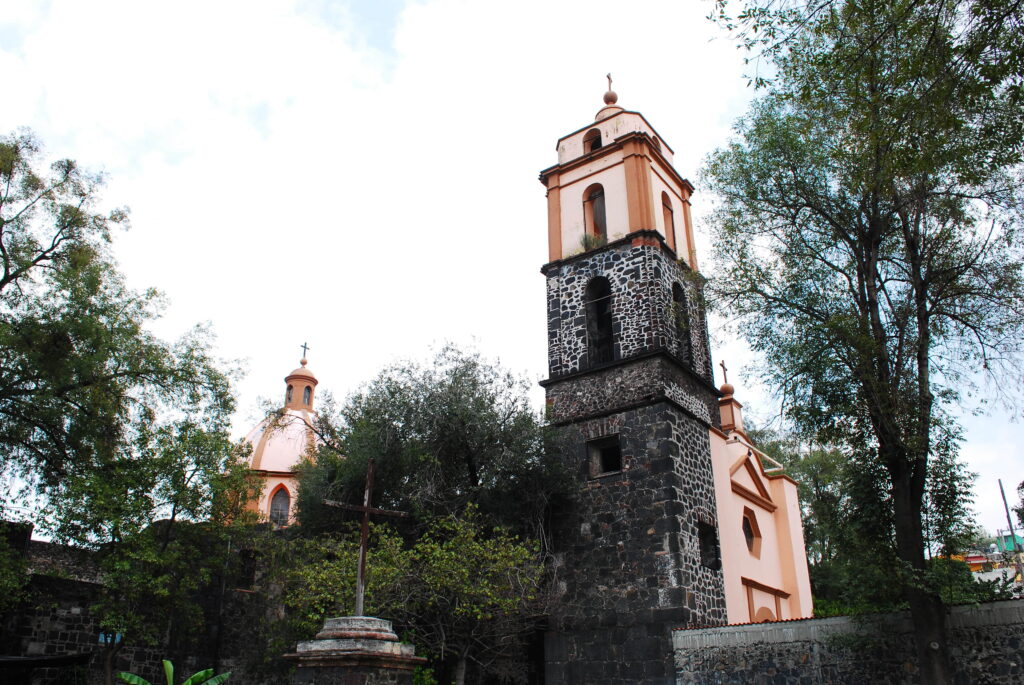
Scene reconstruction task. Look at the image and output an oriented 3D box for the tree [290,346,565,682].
[{"bbox_3d":[-2.697,6.240,25.641,8.580,13.070,7.800,3,-25,-5],"label":"tree"}]

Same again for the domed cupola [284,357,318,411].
[{"bbox_3d":[-13.670,2.707,49.789,2.160,3.810,2.160,-16,-30,33],"label":"domed cupola"}]

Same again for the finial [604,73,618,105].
[{"bbox_3d":[4.512,-11.698,35.418,0.640,1.910,0.640,-16,-30,33],"label":"finial"}]

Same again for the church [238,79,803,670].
[{"bbox_3d":[-5.113,5.322,40.883,35.230,27.340,13.130,-16,-30,33],"label":"church"}]

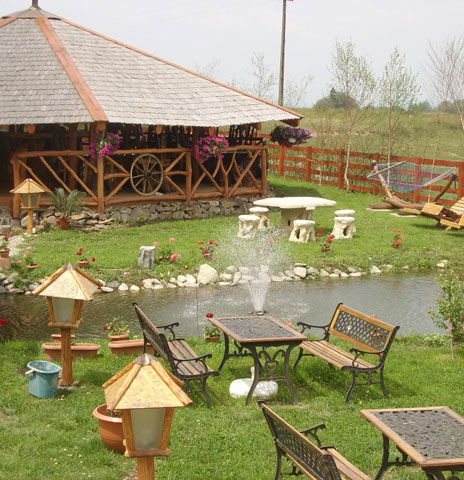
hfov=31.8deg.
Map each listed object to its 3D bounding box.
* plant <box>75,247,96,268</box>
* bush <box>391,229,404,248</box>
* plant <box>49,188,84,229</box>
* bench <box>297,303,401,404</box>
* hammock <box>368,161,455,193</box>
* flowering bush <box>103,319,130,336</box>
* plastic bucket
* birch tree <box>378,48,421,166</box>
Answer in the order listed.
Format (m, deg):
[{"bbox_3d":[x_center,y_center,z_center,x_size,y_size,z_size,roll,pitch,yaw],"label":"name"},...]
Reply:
[{"bbox_3d":[-2.494,0.297,13.800,0.340,0.330,0.300,1,8,0],"label":"plant"},{"bbox_3d":[3.496,-0.045,17.126,0.300,0.410,0.300,3,8,11],"label":"bush"},{"bbox_3d":[-4.024,-0.751,19.632,0.880,0.930,0.850,1,8,0],"label":"plant"},{"bbox_3d":[1.219,1.210,9.089,0.630,0.770,1.280,-1,8,-21],"label":"bench"},{"bbox_3d":[4.634,-1.639,21.000,1.050,0.680,2.250,-2,9,-21],"label":"hammock"},{"bbox_3d":[-1.478,1.119,10.407,0.340,0.220,0.300,1,8,0],"label":"flowering bush"},{"bbox_3d":[-1.947,1.463,8.413,0.340,0.280,0.340,1,8,0],"label":"plastic bucket"},{"bbox_3d":[5.832,-4.136,28.442,1.550,5.250,1.500,1,8,0],"label":"birch tree"}]

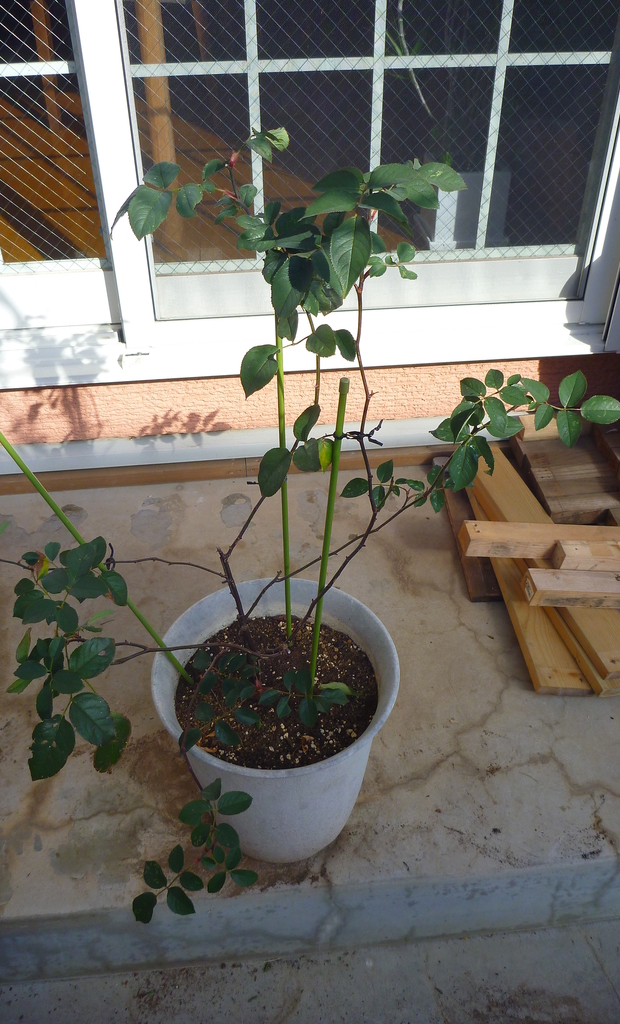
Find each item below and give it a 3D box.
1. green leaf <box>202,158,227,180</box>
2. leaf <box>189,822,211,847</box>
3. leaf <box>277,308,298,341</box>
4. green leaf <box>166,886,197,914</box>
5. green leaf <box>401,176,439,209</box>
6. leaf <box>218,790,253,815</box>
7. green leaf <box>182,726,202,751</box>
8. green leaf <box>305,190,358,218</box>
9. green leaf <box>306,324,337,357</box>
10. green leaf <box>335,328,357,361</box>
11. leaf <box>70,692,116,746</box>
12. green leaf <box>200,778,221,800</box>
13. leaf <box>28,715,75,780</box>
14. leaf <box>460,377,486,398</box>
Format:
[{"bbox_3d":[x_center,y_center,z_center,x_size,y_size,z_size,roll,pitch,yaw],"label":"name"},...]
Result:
[{"bbox_3d":[-0.082,-0.294,0.710,0.025,0.006,0.013,-37,89,-6],"label":"green leaf"},{"bbox_3d":[-0.132,0.392,1.005,0.023,0.010,0.031,30,56,17],"label":"leaf"},{"bbox_3d":[-0.021,-0.186,0.820,0.020,0.012,0.041,-11,71,-5],"label":"leaf"},{"bbox_3d":[-0.135,0.408,0.870,0.038,0.006,0.021,37,61,17],"label":"green leaf"},{"bbox_3d":[0.092,-0.270,0.700,0.042,0.008,0.024,43,81,15],"label":"green leaf"},{"bbox_3d":[-0.078,0.305,0.870,0.036,0.006,0.022,-12,63,-10],"label":"leaf"},{"bbox_3d":[-0.128,0.247,0.905,0.026,0.008,0.021,-40,72,0],"label":"green leaf"},{"bbox_3d":[0.017,-0.245,0.660,0.055,0.012,0.030,-27,63,-26],"label":"green leaf"},{"bbox_3d":[0.011,-0.172,0.830,0.029,0.033,0.006,9,-2,1],"label":"green leaf"},{"bbox_3d":[0.036,-0.169,0.835,0.018,0.036,0.006,-32,-3,1],"label":"green leaf"},{"bbox_3d":[-0.264,0.256,1.010,0.074,0.013,0.046,38,59,16],"label":"leaf"},{"bbox_3d":[-0.105,0.296,0.885,0.019,0.005,0.024,20,55,10],"label":"green leaf"},{"bbox_3d":[-0.272,0.248,0.873,0.044,0.071,0.014,22,-4,-5],"label":"leaf"},{"bbox_3d":[0.162,-0.123,0.820,0.021,0.006,0.030,-42,69,-11],"label":"leaf"}]

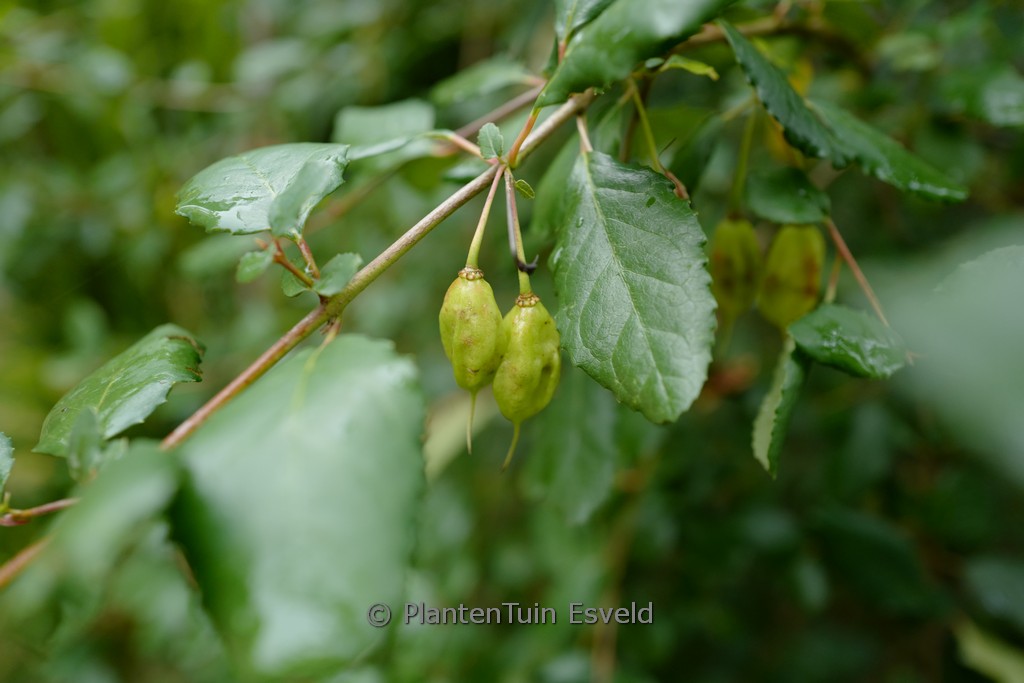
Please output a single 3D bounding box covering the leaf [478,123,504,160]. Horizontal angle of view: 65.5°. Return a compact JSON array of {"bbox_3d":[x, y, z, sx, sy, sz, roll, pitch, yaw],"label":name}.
[{"bbox_3d":[-0.007,-0.065,0.258,0.008,0.012,0.004,-11,-6,-2],"label":"leaf"}]

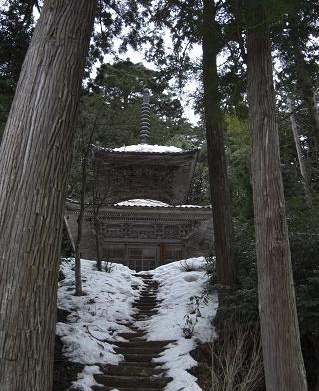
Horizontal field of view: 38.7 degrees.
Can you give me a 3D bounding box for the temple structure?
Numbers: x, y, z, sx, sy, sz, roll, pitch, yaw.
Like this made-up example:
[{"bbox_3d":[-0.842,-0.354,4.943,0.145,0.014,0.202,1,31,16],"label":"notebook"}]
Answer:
[{"bbox_3d":[-0.853,-0.744,25.737,7.580,13.340,7.580,1,-28,-2],"label":"temple structure"}]

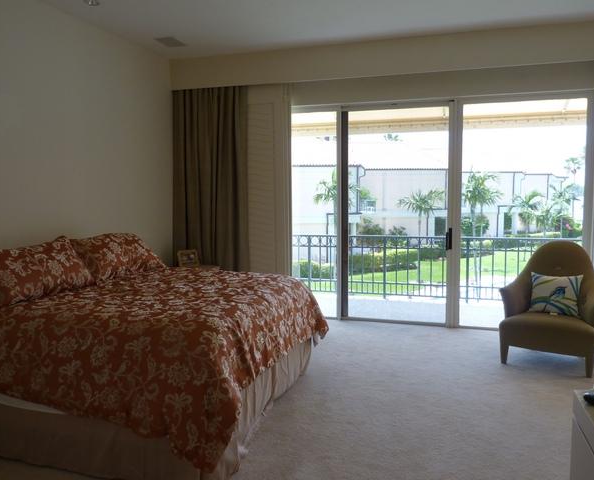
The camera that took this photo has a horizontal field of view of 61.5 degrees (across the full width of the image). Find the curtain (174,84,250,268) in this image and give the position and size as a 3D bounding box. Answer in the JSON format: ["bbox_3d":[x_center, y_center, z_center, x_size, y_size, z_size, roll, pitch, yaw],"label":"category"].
[{"bbox_3d":[-0.941,-0.379,5.593,0.900,2.600,0.200,1,7,16],"label":"curtain"}]

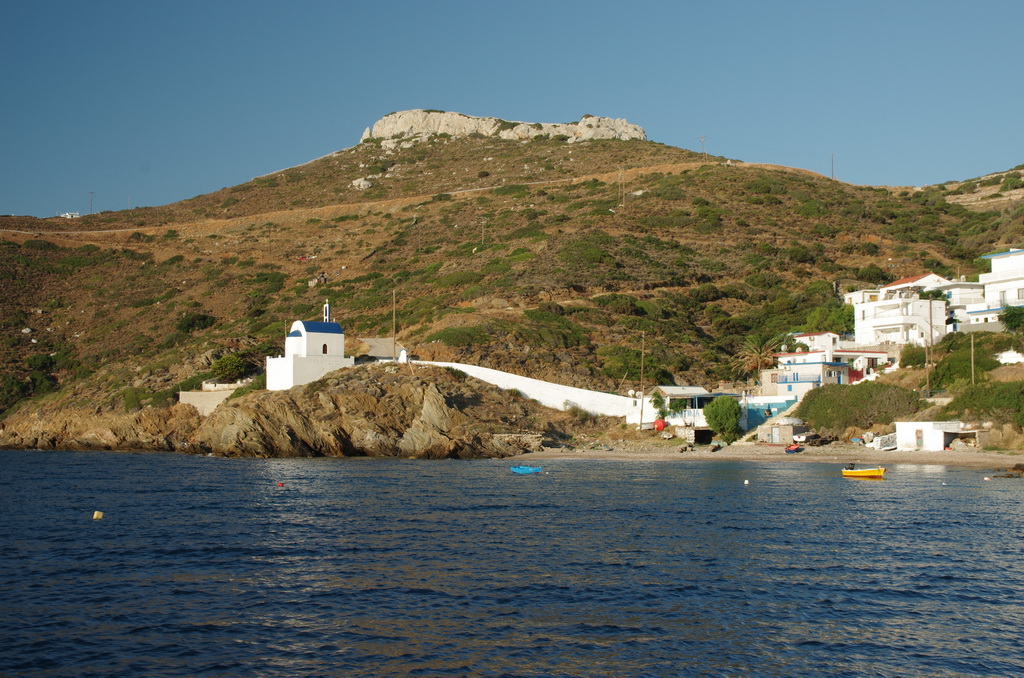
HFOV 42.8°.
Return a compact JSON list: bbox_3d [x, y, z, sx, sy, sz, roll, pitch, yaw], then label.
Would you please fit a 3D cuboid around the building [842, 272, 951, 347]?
[{"bbox_3d":[53.650,-3.800,182.230,8.980,8.960,11.220,1,-4,-22],"label":"building"}]

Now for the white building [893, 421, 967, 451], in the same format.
[{"bbox_3d":[47.020,10.850,146.000,5.800,3.150,6.000,3,-4,-44],"label":"white building"}]

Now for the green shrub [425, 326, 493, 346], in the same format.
[{"bbox_3d":[-8.440,-0.380,207.830,10.570,2.770,6.000,0,-3,0],"label":"green shrub"}]

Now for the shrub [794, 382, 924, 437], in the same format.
[{"bbox_3d":[41.890,8.590,158.330,14.260,6.310,8.000,-1,-4,8],"label":"shrub"}]

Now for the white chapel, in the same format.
[{"bbox_3d":[-27.420,1.200,177.890,9.600,11.300,6.900,3,-5,-41],"label":"white chapel"}]

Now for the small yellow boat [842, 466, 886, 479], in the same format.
[{"bbox_3d":[30.780,11.610,114.000,3.900,1.100,1.550,-1,-3,22],"label":"small yellow boat"}]

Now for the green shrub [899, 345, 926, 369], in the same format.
[{"bbox_3d":[52.780,2.330,172.070,3.430,2.950,3.500,-1,-4,17],"label":"green shrub"}]

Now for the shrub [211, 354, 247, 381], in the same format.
[{"bbox_3d":[-39.380,4.110,182.000,5.200,3.900,4.800,1,-3,-12],"label":"shrub"}]

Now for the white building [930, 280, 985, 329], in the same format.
[{"bbox_3d":[66.310,-5.030,193.330,6.500,6.700,6.300,0,-4,-10],"label":"white building"}]

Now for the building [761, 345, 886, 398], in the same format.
[{"bbox_3d":[42.460,4.590,177.950,12.230,6.820,11.650,1,-4,-26],"label":"building"}]

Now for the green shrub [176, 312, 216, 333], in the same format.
[{"bbox_3d":[-53.160,-2.780,220.000,6.500,3.500,5.800,1,-3,-13],"label":"green shrub"}]

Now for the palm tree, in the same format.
[{"bbox_3d":[33.040,2.480,175.000,6.900,7.000,6.900,-1,-3,11],"label":"palm tree"}]

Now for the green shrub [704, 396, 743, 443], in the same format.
[{"bbox_3d":[24.620,9.370,152.000,4.300,5.300,4.200,0,-3,9],"label":"green shrub"}]

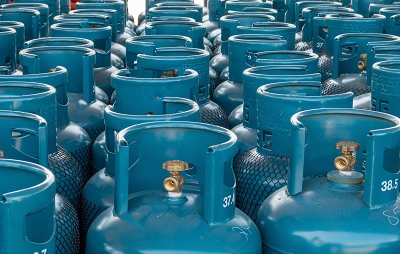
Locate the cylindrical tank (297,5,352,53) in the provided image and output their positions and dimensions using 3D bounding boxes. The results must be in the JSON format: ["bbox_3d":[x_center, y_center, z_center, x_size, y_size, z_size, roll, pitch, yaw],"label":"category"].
[{"bbox_3d":[0.622,0.040,4.713,0.370,1.250,0.370,0,13,0],"label":"cylindrical tank"}]

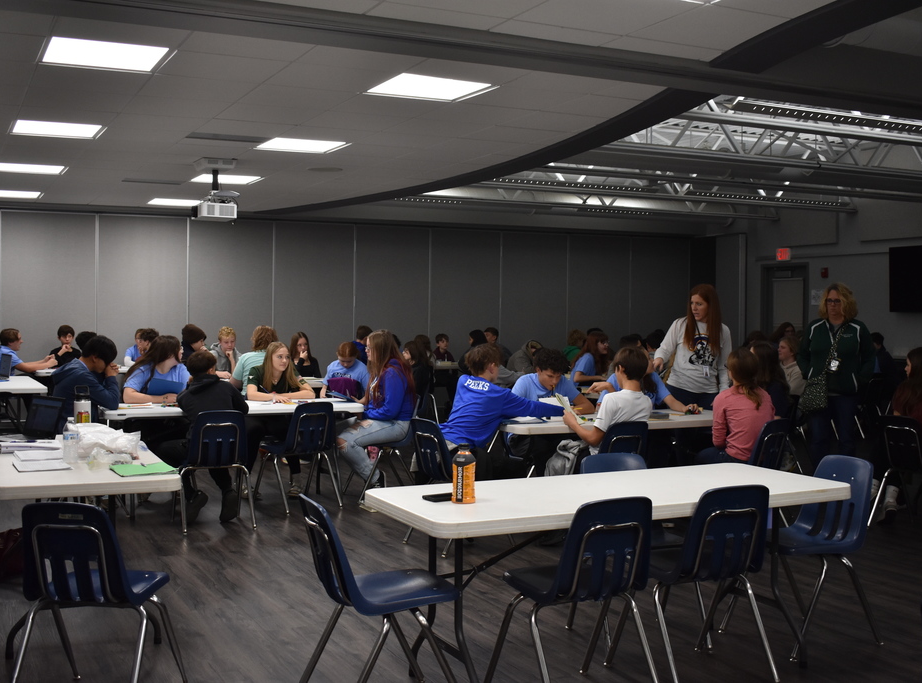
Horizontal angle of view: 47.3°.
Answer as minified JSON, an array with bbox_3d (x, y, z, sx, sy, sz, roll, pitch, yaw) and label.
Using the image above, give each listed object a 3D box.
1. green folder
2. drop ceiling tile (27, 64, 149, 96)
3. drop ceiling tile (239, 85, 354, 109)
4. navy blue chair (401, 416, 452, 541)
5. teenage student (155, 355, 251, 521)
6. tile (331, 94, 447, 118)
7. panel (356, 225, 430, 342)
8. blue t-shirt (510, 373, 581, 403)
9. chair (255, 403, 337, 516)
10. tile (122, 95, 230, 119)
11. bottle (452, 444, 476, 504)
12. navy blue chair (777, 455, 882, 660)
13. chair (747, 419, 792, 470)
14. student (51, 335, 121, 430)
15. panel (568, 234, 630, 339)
[{"bbox_3d":[-1.433,0.574,4.758,0.240,0.015,0.295,-1,2,-29],"label":"green folder"},{"bbox_3d":[-2.061,-1.461,5.839,0.610,0.020,0.610,-1,2,-27],"label":"drop ceiling tile"},{"bbox_3d":[-0.999,-1.500,6.472,0.605,0.020,0.605,-1,2,-26],"label":"drop ceiling tile"},{"bbox_3d":[-0.006,0.863,6.451,0.540,0.770,0.470,-1,2,-33],"label":"navy blue chair"},{"bbox_3d":[-1.730,0.635,7.100,0.620,1.140,0.750,0,2,-16],"label":"teenage student"},{"bbox_3d":[-0.451,-1.510,6.733,0.605,0.020,0.605,-1,2,-26],"label":"tile"},{"bbox_3d":[-1.018,-0.383,15.909,1.220,2.661,0.090,-1,2,-26],"label":"panel"},{"bbox_3d":[0.650,0.456,7.485,0.520,0.500,0.360,-1,2,-26],"label":"blue t-shirt"},{"bbox_3d":[-1.176,0.814,7.655,0.470,0.765,0.540,-1,2,-37],"label":"chair"},{"bbox_3d":[-1.814,-1.507,6.736,0.605,0.020,0.605,-1,2,-26],"label":"tile"},{"bbox_3d":[0.011,0.498,3.970,0.089,0.220,0.089,0,2,0],"label":"bottle"},{"bbox_3d":[1.488,0.918,4.578,0.540,0.770,0.470,0,2,-25],"label":"navy blue chair"},{"bbox_3d":[1.748,0.857,6.576,0.540,0.770,0.470,2,2,44],"label":"chair"},{"bbox_3d":[-2.558,0.571,7.306,0.630,1.250,0.500,-1,2,-29],"label":"student"},{"bbox_3d":[2.151,-0.377,16.409,1.150,2.600,0.080,-1,2,-26],"label":"panel"}]

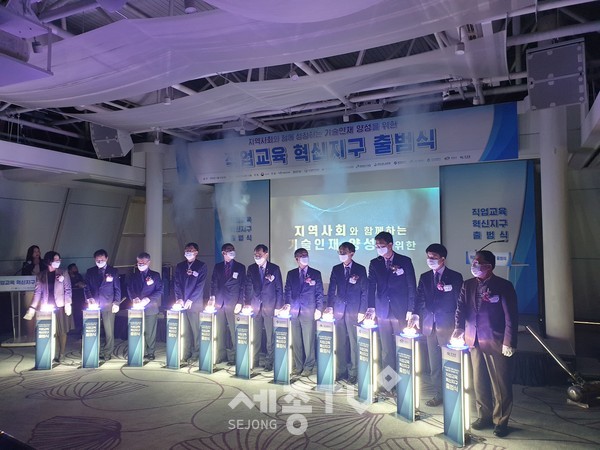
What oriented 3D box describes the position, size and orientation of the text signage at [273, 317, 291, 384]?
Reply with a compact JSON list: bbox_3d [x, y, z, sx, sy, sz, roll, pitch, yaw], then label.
[{"bbox_3d":[-0.185,1.542,5.633,0.230,0.840,0.200,-2,-3,27],"label":"text signage"}]

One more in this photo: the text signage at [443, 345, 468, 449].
[{"bbox_3d":[1.390,1.477,3.959,0.130,0.800,0.220,1,-3,-29],"label":"text signage"}]

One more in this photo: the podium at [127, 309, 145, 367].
[{"bbox_3d":[-2.320,1.606,6.488,0.220,0.820,0.165,-1,-3,7],"label":"podium"}]

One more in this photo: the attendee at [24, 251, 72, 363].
[{"bbox_3d":[-3.741,1.210,6.740,0.640,1.630,0.450,0,-2,-9],"label":"attendee"}]

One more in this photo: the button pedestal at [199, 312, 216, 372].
[{"bbox_3d":[-1.221,1.584,6.155,0.220,0.820,0.165,-2,-3,27],"label":"button pedestal"}]

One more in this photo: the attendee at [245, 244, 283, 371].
[{"bbox_3d":[-0.496,1.132,6.224,0.530,1.700,0.450,-1,-2,7],"label":"attendee"}]

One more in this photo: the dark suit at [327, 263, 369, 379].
[{"bbox_3d":[0.615,1.205,5.818,0.500,1.478,0.380,-2,-3,24],"label":"dark suit"}]

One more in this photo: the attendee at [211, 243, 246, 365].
[{"bbox_3d":[-1.027,1.139,6.529,0.520,1.720,0.450,-1,-2,5],"label":"attendee"}]

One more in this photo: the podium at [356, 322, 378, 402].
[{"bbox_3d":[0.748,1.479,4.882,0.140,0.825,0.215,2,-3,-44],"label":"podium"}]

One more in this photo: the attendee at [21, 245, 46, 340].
[{"bbox_3d":[-4.907,1.266,8.329,0.440,1.700,0.300,2,-3,-37],"label":"attendee"}]

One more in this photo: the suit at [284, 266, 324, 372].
[{"bbox_3d":[0.065,1.265,6.132,0.500,1.396,0.370,-1,-3,17],"label":"suit"}]

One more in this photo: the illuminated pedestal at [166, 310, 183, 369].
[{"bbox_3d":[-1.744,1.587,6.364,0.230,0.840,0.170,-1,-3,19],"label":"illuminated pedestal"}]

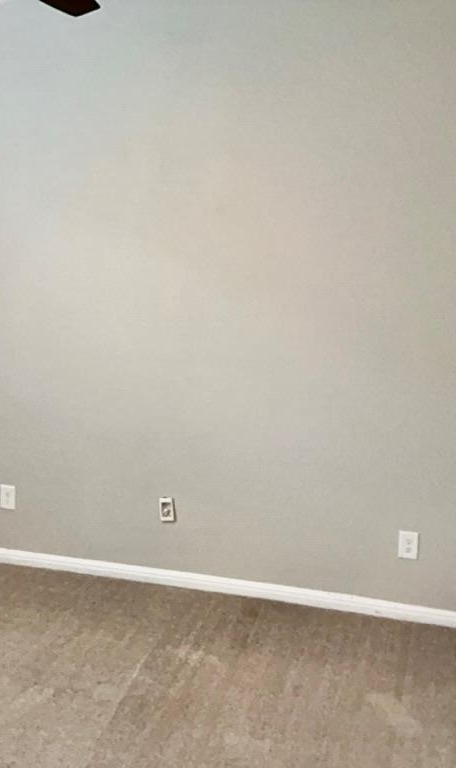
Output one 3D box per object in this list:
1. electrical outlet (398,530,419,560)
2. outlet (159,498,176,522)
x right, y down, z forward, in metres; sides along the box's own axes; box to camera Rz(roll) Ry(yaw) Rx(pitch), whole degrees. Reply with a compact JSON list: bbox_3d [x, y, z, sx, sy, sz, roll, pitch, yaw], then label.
[{"bbox_3d":[0.794,0.711,3.516,0.076,0.118,0.010,4,13,15],"label":"electrical outlet"},{"bbox_3d":[-0.289,0.599,3.802,0.068,0.112,0.015,4,13,15],"label":"outlet"}]

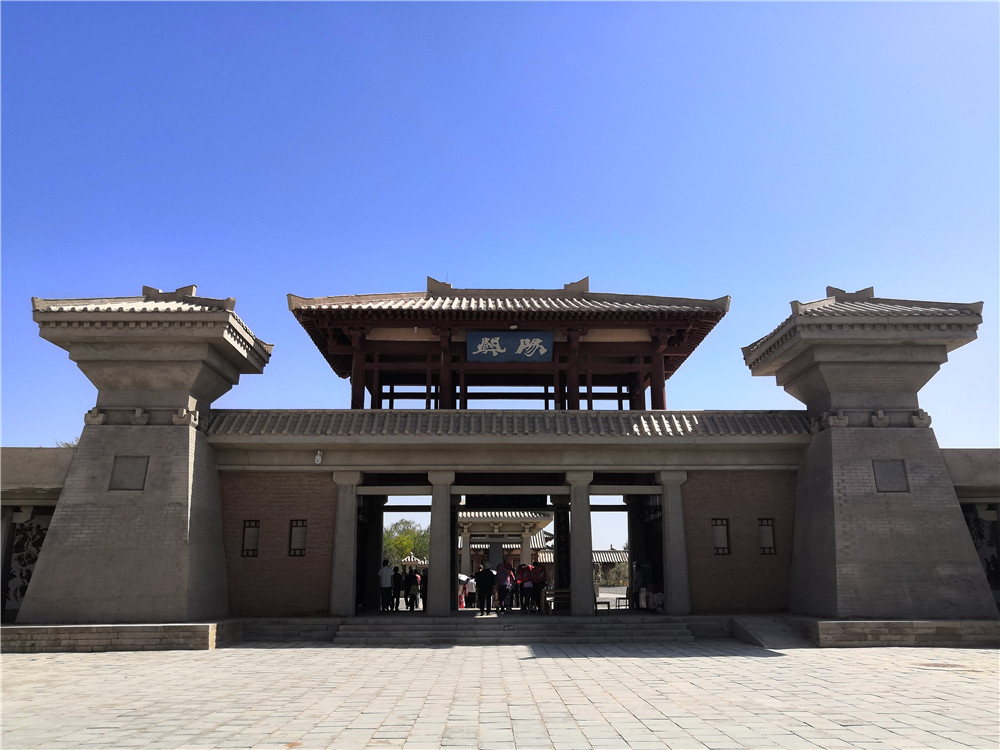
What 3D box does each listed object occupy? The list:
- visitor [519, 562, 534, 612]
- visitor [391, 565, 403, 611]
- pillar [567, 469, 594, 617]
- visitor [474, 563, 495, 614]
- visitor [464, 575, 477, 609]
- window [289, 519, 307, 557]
[{"bbox_3d":[0.934,7.522,27.510,0.550,1.660,0.420,0,-15,-1],"label":"visitor"},{"bbox_3d":[-3.753,7.768,28.295,0.460,1.600,0.360,0,-15,-1],"label":"visitor"},{"bbox_3d":[2.539,5.231,24.385,0.800,4.368,0.760,0,-15,-1],"label":"pillar"},{"bbox_3d":[-0.453,6.654,24.382,0.580,1.640,0.380,0,-15,-1],"label":"visitor"},{"bbox_3d":[-1.423,10.650,38.381,0.540,1.600,0.340,0,-15,-1],"label":"visitor"},{"bbox_3d":[-6.489,5.240,25.022,0.530,1.156,0.130,0,-15,-1],"label":"window"}]

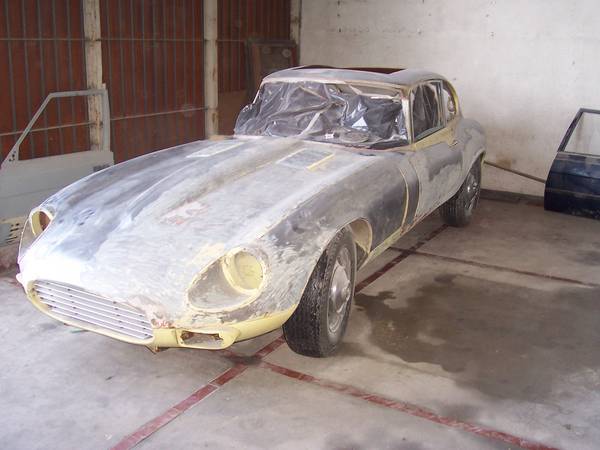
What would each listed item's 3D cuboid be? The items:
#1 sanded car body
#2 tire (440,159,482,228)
[{"bbox_3d":[0.178,-0.461,4.474,1.660,1.195,4.600,9,17,26],"label":"sanded car body"},{"bbox_3d":[1.332,-0.302,5.297,0.200,0.648,0.648,9,17,26],"label":"tire"}]

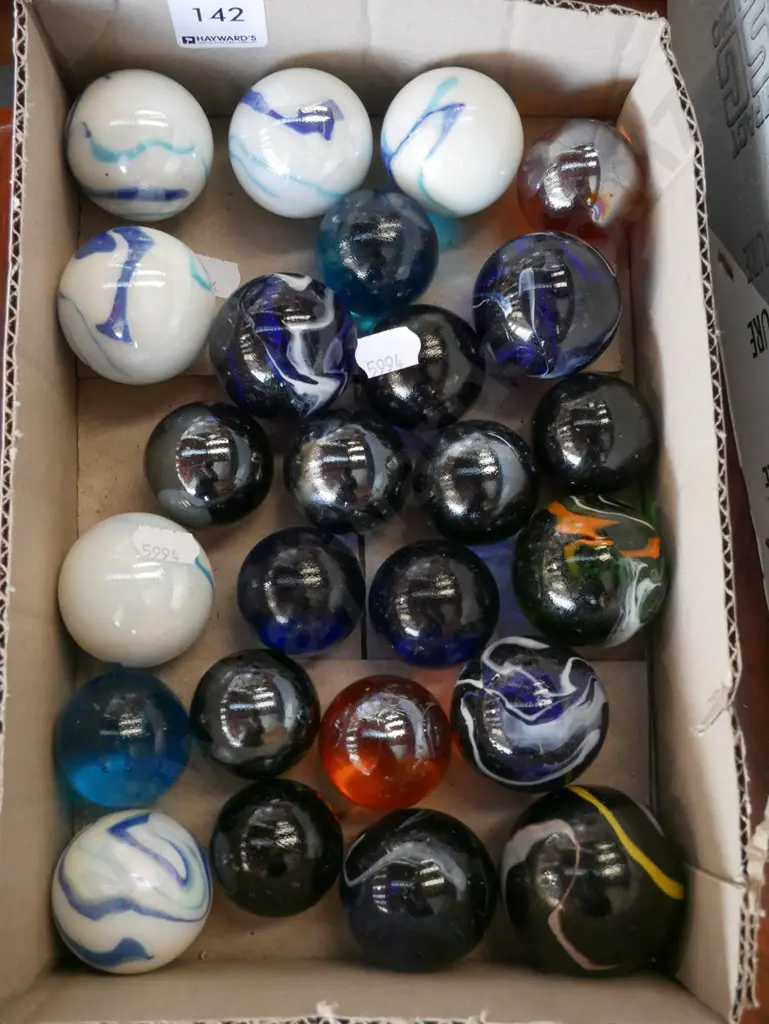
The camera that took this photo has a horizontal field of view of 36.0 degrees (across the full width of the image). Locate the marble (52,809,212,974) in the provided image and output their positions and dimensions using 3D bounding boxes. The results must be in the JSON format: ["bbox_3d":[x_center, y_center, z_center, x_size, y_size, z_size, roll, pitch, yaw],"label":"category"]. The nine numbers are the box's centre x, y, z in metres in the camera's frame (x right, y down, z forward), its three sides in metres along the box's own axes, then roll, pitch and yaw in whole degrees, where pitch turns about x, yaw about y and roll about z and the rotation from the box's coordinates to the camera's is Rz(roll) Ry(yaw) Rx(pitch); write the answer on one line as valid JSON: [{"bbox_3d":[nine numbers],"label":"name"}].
[{"bbox_3d":[-0.066,0.100,0.312,0.042,0.042,0.042,0,82,-3],"label":"marble"}]

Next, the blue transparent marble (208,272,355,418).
[{"bbox_3d":[-0.029,-0.047,0.334,0.041,0.041,0.041,0,82,-3],"label":"blue transparent marble"}]

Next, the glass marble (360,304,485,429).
[{"bbox_3d":[0.011,-0.041,0.336,0.035,0.035,0.035,0,82,-3],"label":"glass marble"}]

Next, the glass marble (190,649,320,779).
[{"bbox_3d":[-0.035,0.055,0.322,0.035,0.035,0.035,0,82,-3],"label":"glass marble"}]

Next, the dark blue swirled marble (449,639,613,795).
[{"bbox_3d":[0.040,0.055,0.323,0.042,0.042,0.042,0,82,-3],"label":"dark blue swirled marble"}]

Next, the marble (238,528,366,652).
[{"bbox_3d":[-0.023,0.022,0.326,0.035,0.035,0.035,0,82,-3],"label":"marble"}]

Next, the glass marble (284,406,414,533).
[{"bbox_3d":[-0.010,-0.011,0.333,0.035,0.035,0.035,0,82,-3],"label":"glass marble"}]

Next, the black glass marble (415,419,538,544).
[{"bbox_3d":[0.026,-0.009,0.335,0.035,0.035,0.035,0,82,-3],"label":"black glass marble"}]

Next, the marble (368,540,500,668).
[{"bbox_3d":[0.014,0.026,0.329,0.036,0.036,0.036,0,82,-3],"label":"marble"}]

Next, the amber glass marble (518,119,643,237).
[{"bbox_3d":[0.057,-0.097,0.345,0.035,0.035,0.035,0,82,-3],"label":"amber glass marble"}]

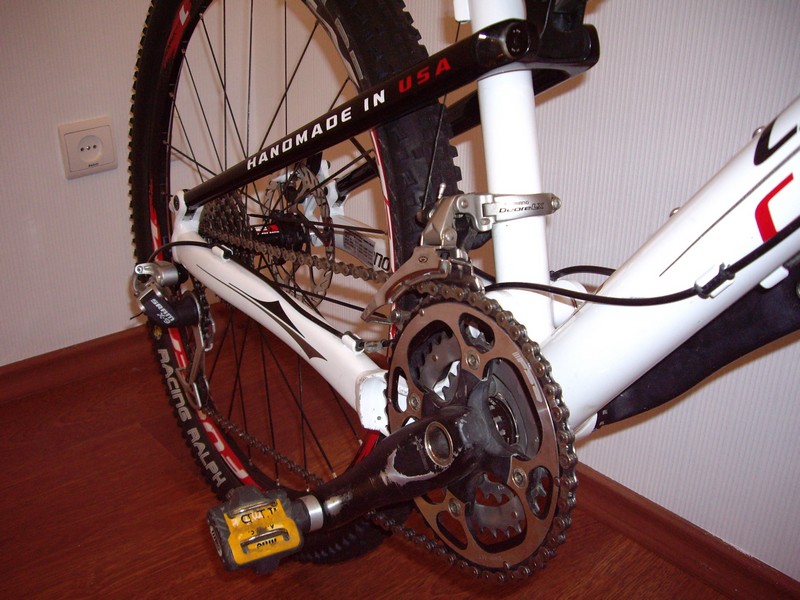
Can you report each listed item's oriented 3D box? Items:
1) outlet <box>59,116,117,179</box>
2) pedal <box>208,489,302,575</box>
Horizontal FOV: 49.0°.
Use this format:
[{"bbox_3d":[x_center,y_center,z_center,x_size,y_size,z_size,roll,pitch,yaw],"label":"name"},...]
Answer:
[{"bbox_3d":[-0.434,-0.212,1.236,0.080,0.080,0.013,-22,34,-39],"label":"outlet"},{"bbox_3d":[-0.103,0.170,0.650,0.064,0.030,0.060,-9,62,-34],"label":"pedal"}]

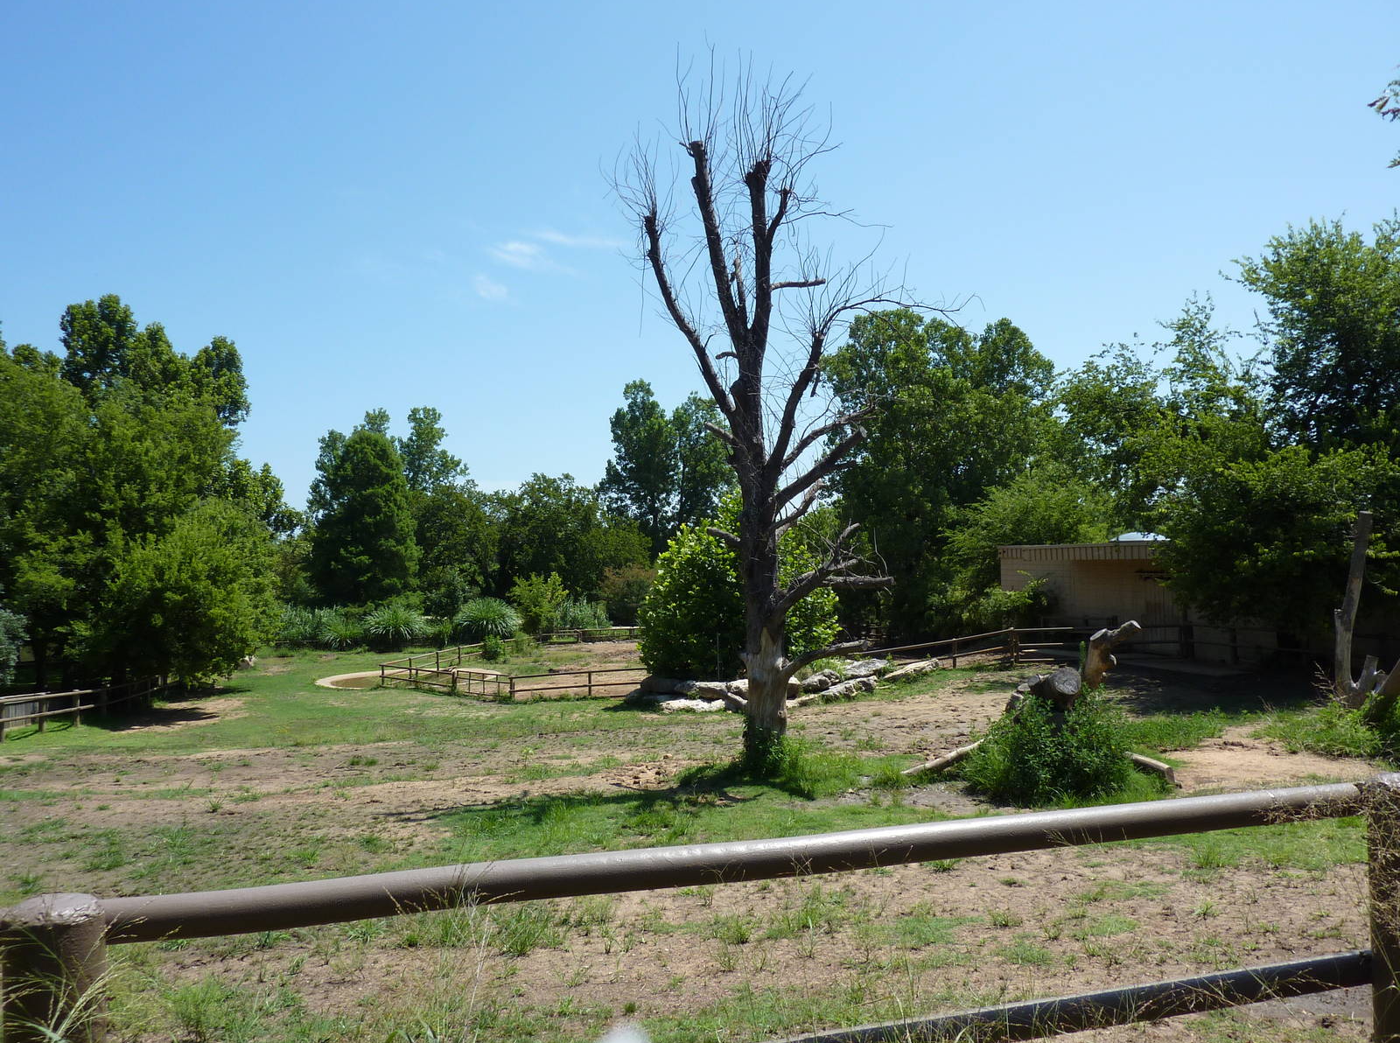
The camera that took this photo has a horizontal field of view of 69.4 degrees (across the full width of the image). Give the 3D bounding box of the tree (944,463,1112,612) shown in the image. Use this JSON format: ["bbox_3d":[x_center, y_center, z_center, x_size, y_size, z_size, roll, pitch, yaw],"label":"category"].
[{"bbox_3d":[12.657,0.823,39.000,6.130,6.100,5.520,0,-3,0],"label":"tree"}]

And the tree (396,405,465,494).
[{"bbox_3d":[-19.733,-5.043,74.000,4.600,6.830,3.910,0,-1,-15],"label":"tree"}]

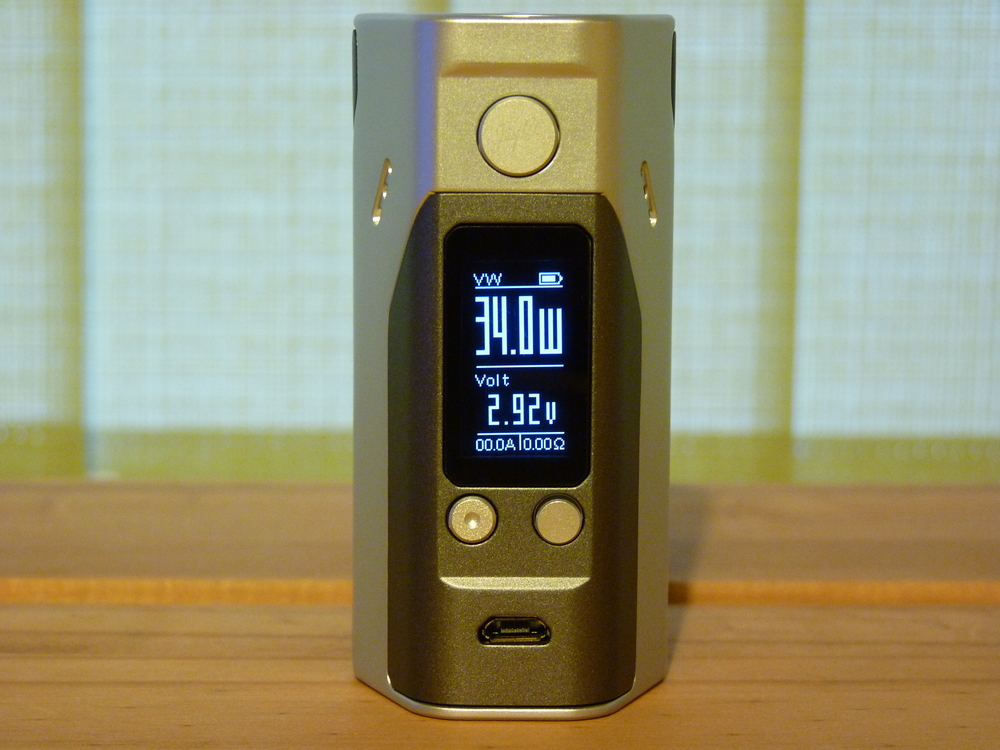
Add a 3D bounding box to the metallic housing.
[{"bbox_3d":[0.002,-0.003,0.360,0.040,0.085,0.050,0,7,-1],"label":"metallic housing"}]

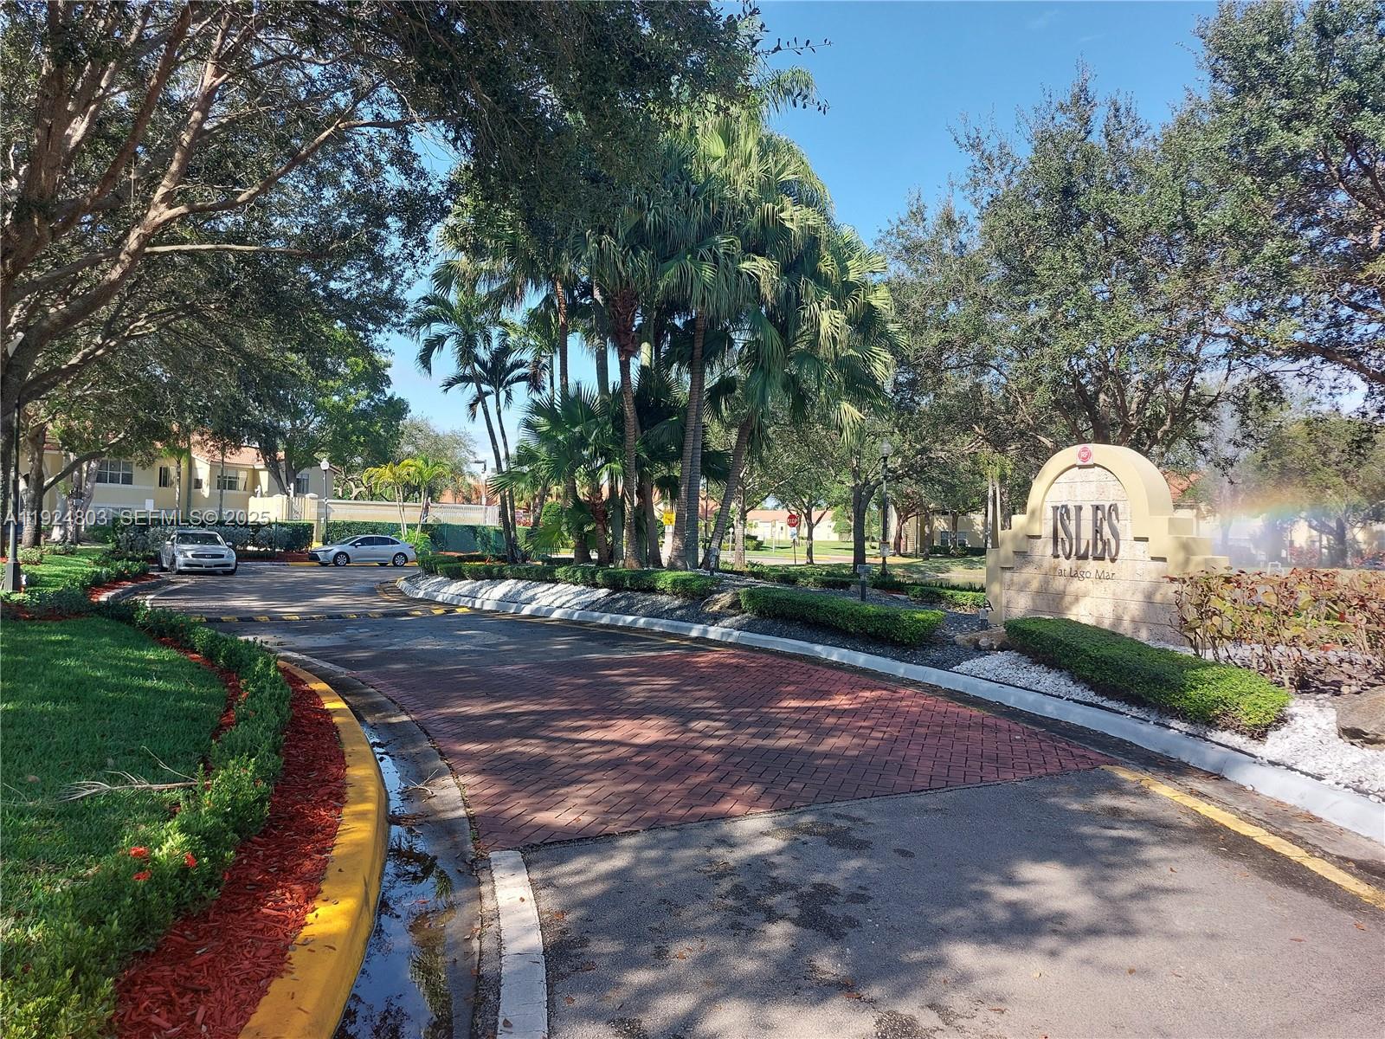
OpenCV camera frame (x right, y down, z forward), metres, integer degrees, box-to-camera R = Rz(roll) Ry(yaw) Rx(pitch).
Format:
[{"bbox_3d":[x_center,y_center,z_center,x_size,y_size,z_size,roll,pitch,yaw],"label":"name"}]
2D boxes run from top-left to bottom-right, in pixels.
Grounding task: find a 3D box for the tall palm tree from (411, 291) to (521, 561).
[{"bbox_3d":[-6.947,-2.825,29.500,3.268,8.410,3.100,1,-1,-13],"label":"tall palm tree"}]

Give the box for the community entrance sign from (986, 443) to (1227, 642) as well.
[{"bbox_3d":[5.780,0.284,13.770,0.530,2.720,3.530,1,-1,-31],"label":"community entrance sign"}]

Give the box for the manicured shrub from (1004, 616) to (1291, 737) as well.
[{"bbox_3d":[4.170,1.375,9.600,0.980,0.410,5.600,1,-1,2],"label":"manicured shrub"}]

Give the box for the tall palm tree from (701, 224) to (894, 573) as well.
[{"bbox_3d":[3.131,-3.645,28.500,5.873,10.148,5.000,1,-1,6],"label":"tall palm tree"}]

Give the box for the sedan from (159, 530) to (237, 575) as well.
[{"bbox_3d":[-16.900,1.085,32.700,1.790,1.450,4.750,1,-1,-35],"label":"sedan"}]

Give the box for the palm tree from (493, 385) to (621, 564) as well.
[{"bbox_3d":[-4.155,-1.346,29.500,3.851,5.518,3.700,1,-1,-8],"label":"palm tree"}]

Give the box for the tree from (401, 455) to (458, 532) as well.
[{"bbox_3d":[-12.595,-0.596,46.000,2.650,4.976,2.600,1,-1,-15],"label":"tree"}]

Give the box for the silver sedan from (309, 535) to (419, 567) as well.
[{"bbox_3d":[-14.700,1.380,42.900,4.630,1.440,1.780,1,-1,-41],"label":"silver sedan"}]

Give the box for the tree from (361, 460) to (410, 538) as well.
[{"bbox_3d":[-14.668,-0.441,46.000,2.222,4.768,2.400,1,-1,-18],"label":"tree"}]

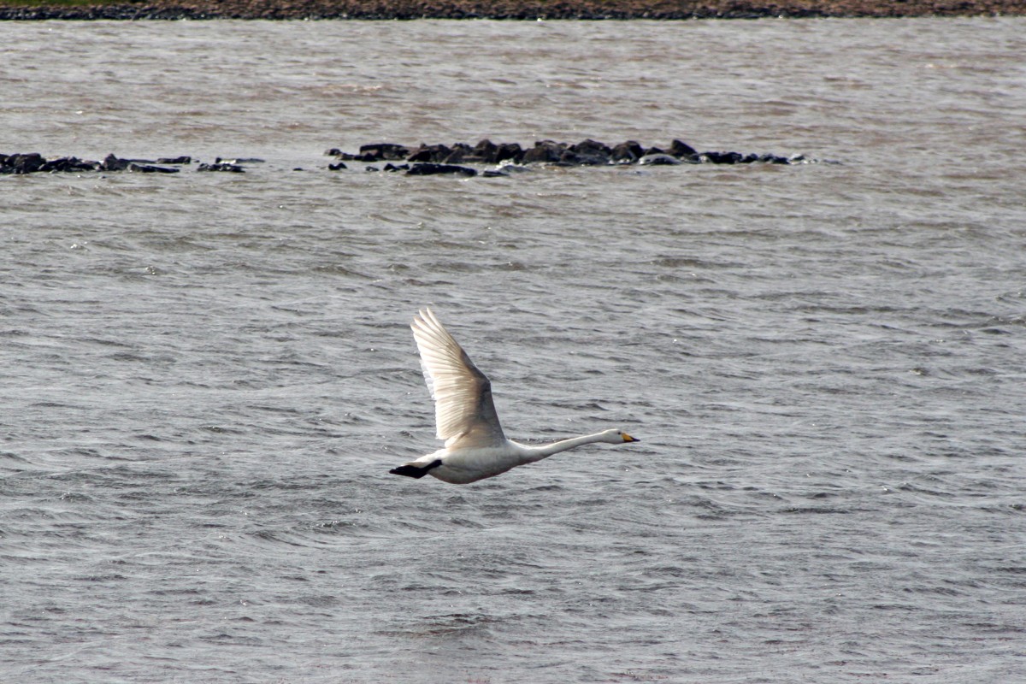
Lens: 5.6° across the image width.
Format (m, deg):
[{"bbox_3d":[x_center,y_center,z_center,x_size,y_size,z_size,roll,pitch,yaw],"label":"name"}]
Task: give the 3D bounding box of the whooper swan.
[{"bbox_3d":[-0.020,0.288,61.000,1.470,1.040,1.100,-5,4,-4],"label":"whooper swan"}]

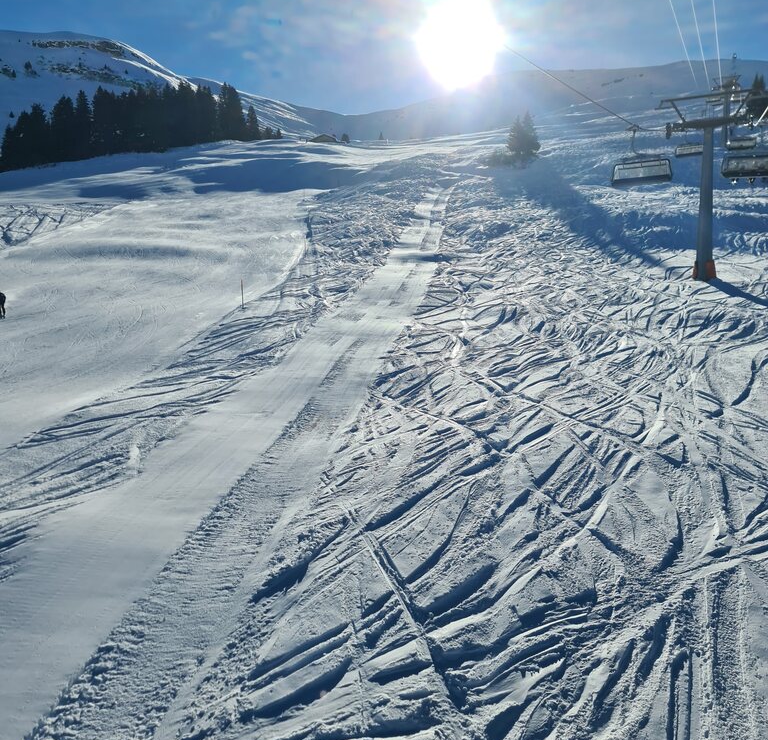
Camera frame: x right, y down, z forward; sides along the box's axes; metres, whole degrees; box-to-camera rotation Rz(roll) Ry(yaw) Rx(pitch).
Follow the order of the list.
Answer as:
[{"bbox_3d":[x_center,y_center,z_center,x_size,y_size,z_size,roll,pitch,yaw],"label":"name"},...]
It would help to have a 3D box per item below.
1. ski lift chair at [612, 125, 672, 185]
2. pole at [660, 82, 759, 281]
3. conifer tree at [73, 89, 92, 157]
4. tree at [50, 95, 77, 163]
[{"bbox_3d":[14.130,-11.775,40.500,3.150,3.200,1.500,2,3,25],"label":"ski lift chair"},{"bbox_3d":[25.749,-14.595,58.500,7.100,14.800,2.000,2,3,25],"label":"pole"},{"bbox_3d":[-77.465,-63.076,190.000,5.200,17.500,5.200,-1,3,-22],"label":"conifer tree"},{"bbox_3d":[-82.346,-62.049,190.000,6.700,17.500,6.700,-1,3,-23],"label":"tree"}]

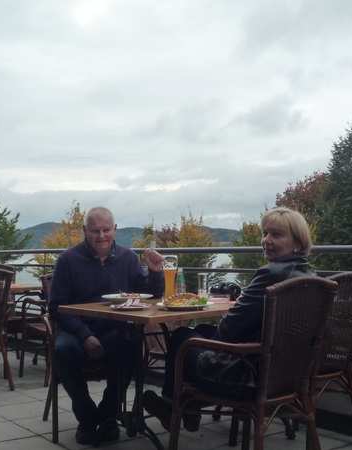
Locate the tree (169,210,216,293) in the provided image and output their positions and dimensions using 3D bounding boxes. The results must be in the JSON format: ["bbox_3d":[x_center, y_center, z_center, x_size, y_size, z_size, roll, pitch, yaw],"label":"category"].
[{"bbox_3d":[1.043,2.243,46.000,3.200,6.300,3.200,-1,-2,0],"label":"tree"}]

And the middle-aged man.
[{"bbox_3d":[-0.397,0.516,4.137,0.660,1.290,0.700,-1,-2,-13],"label":"middle-aged man"}]

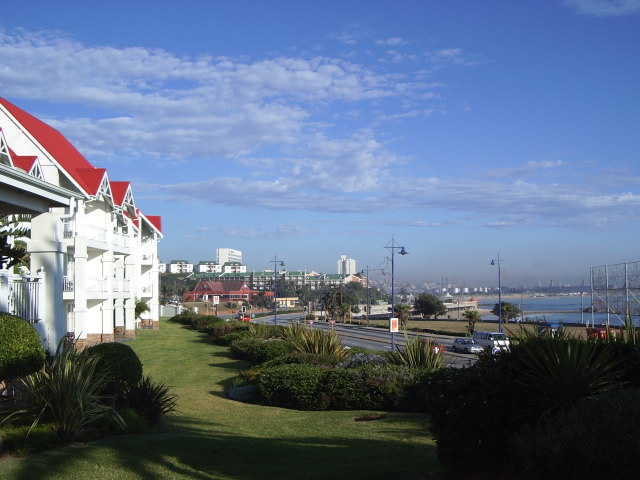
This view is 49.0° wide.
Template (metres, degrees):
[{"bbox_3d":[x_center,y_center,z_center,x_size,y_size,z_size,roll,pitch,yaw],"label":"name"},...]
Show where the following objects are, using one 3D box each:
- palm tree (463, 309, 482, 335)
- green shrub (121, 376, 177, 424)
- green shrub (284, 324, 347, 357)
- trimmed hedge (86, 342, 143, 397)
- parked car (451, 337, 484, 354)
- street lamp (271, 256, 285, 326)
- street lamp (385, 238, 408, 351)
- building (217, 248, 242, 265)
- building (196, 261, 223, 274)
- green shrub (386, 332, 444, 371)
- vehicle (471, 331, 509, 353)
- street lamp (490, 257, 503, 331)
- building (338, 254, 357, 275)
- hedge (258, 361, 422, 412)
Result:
[{"bbox_3d":[19.969,10.672,92.000,2.600,3.400,2.600,0,-4,0],"label":"palm tree"},{"bbox_3d":[-4.004,3.769,16.500,1.300,1.150,1.250,0,-4,0],"label":"green shrub"},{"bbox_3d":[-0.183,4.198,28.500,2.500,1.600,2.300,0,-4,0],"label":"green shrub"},{"bbox_3d":[-4.592,2.929,15.624,1.300,1.250,1.300,0,-4,0],"label":"trimmed hedge"},{"bbox_3d":[14.985,10.663,70.899,1.680,1.400,4.300,1,-4,-15],"label":"parked car"},{"bbox_3d":[-5.858,7.323,98.000,2.200,10.300,0.700,2,-5,-22],"label":"street lamp"},{"bbox_3d":[7.870,5.603,72.283,2.600,11.700,0.900,1,-5,-17],"label":"street lamp"},{"bbox_3d":[-87.800,21.267,681.268,14.000,26.000,38.000,-1,-4,9],"label":"building"},{"bbox_3d":[-74.573,18.900,469.910,17.500,10.000,12.000,1,-4,-15],"label":"building"},{"bbox_3d":[3.126,3.732,23.000,1.900,1.500,1.800,0,-4,0],"label":"green shrub"},{"bbox_3d":[17.605,10.489,71.915,1.750,1.900,4.500,1,-4,-15],"label":"vehicle"},{"bbox_3d":[26.124,7.923,103.698,2.400,11.800,0.800,-1,-5,17],"label":"street lamp"},{"bbox_3d":[36.792,38.130,940.000,24.000,37.000,22.000,1,-4,-11],"label":"building"},{"bbox_3d":[0.371,3.050,14.913,3.500,1.000,1.700,0,-4,0],"label":"hedge"}]

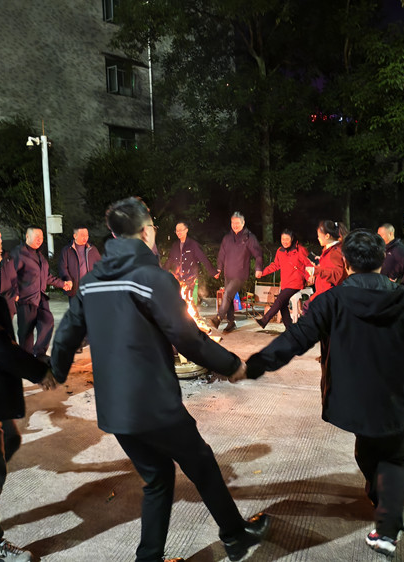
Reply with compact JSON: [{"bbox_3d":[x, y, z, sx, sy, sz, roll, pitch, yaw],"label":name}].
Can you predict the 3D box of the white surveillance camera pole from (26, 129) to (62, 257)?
[{"bbox_3d":[-4.042,-1.797,12.911,0.820,4.200,0.320,-2,6,0],"label":"white surveillance camera pole"}]

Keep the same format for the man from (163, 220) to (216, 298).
[{"bbox_3d":[-0.206,-0.071,7.600,0.800,1.680,0.450,-1,6,9],"label":"man"}]

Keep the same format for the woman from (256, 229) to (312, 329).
[{"bbox_3d":[1.225,0.030,7.400,0.750,1.570,0.600,2,7,34],"label":"woman"}]

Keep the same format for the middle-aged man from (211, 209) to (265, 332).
[{"bbox_3d":[0.509,-0.097,7.150,0.680,1.710,0.520,0,6,18],"label":"middle-aged man"}]

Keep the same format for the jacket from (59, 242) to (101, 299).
[{"bbox_3d":[-1.634,-0.177,6.700,0.620,0.700,0.360,-5,6,-25],"label":"jacket"}]

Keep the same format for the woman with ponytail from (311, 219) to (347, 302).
[{"bbox_3d":[1.472,0.138,5.750,0.500,1.670,0.520,-2,6,0],"label":"woman with ponytail"}]

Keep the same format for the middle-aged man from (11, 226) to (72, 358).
[{"bbox_3d":[-2.042,0.177,6.300,0.500,1.720,0.720,2,7,35],"label":"middle-aged man"}]

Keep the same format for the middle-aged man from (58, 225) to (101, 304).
[{"bbox_3d":[-1.619,0.116,6.750,0.680,1.710,0.450,-5,7,-26],"label":"middle-aged man"}]

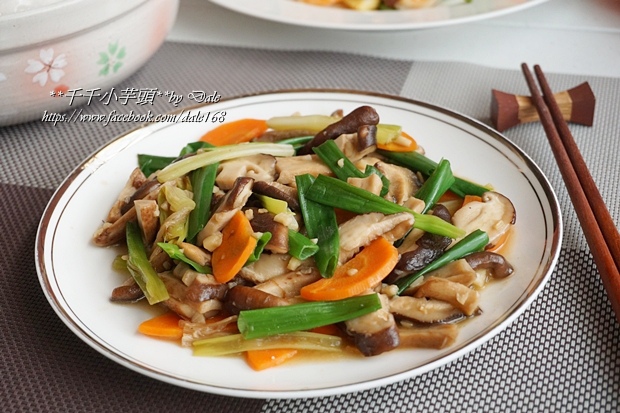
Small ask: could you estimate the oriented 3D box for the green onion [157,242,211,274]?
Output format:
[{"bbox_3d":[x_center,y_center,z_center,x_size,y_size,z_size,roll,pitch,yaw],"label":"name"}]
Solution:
[{"bbox_3d":[-0.056,0.022,0.482,0.029,0.006,0.007,25,40,12],"label":"green onion"}]

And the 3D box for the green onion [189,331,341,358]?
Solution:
[{"bbox_3d":[-0.018,0.059,0.468,0.064,0.006,0.009,-3,34,1],"label":"green onion"}]

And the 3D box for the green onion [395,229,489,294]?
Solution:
[{"bbox_3d":[0.058,0.024,0.487,0.045,0.008,0.009,-30,41,-14],"label":"green onion"}]

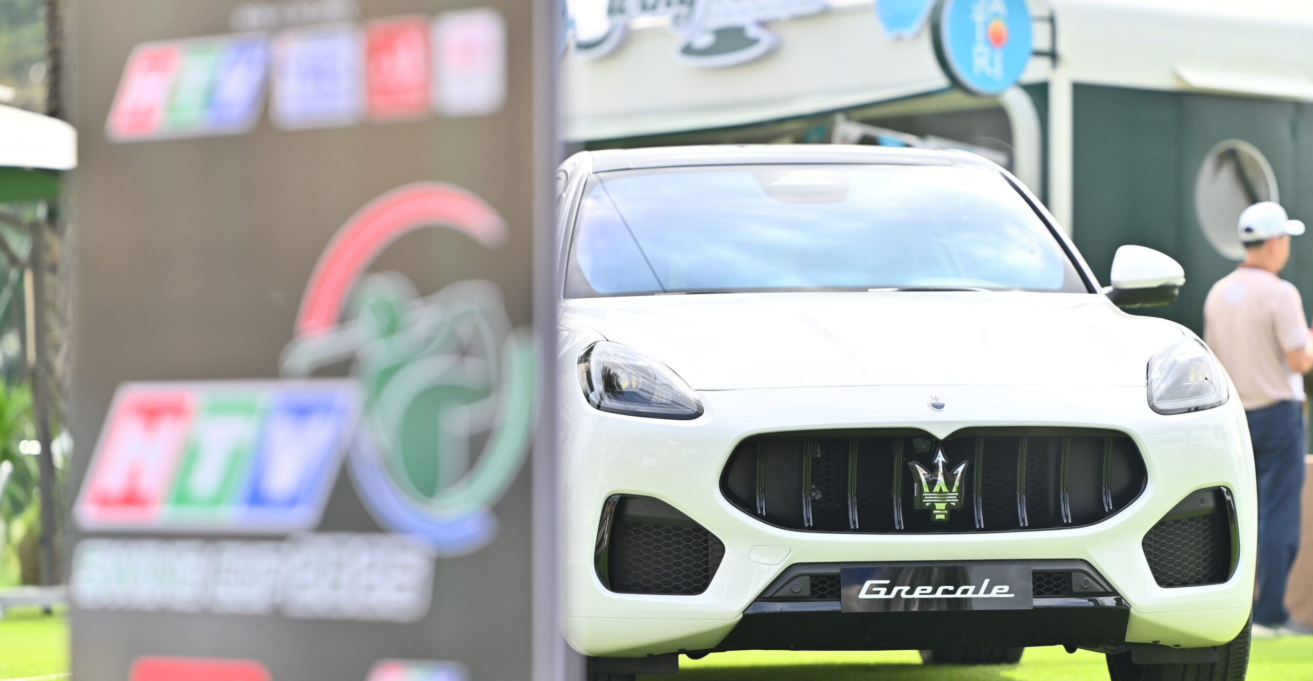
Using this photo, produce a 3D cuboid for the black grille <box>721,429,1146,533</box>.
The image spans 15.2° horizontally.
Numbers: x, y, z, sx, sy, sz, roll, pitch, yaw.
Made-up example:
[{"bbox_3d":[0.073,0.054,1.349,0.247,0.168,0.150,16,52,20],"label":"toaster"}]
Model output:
[{"bbox_3d":[0.698,0.353,12.339,1.075,0.260,0.150,0,-2,-7],"label":"black grille"}]

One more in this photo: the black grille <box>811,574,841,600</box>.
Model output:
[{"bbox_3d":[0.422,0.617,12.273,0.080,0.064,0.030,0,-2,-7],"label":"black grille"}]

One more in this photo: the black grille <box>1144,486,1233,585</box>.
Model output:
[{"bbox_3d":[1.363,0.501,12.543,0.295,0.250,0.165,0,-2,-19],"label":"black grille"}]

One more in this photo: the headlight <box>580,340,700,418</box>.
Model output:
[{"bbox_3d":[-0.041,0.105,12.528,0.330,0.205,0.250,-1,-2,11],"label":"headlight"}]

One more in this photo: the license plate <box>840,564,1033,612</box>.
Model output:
[{"bbox_3d":[0.698,0.619,12.266,0.487,0.112,0.015,0,-2,-7],"label":"license plate"}]

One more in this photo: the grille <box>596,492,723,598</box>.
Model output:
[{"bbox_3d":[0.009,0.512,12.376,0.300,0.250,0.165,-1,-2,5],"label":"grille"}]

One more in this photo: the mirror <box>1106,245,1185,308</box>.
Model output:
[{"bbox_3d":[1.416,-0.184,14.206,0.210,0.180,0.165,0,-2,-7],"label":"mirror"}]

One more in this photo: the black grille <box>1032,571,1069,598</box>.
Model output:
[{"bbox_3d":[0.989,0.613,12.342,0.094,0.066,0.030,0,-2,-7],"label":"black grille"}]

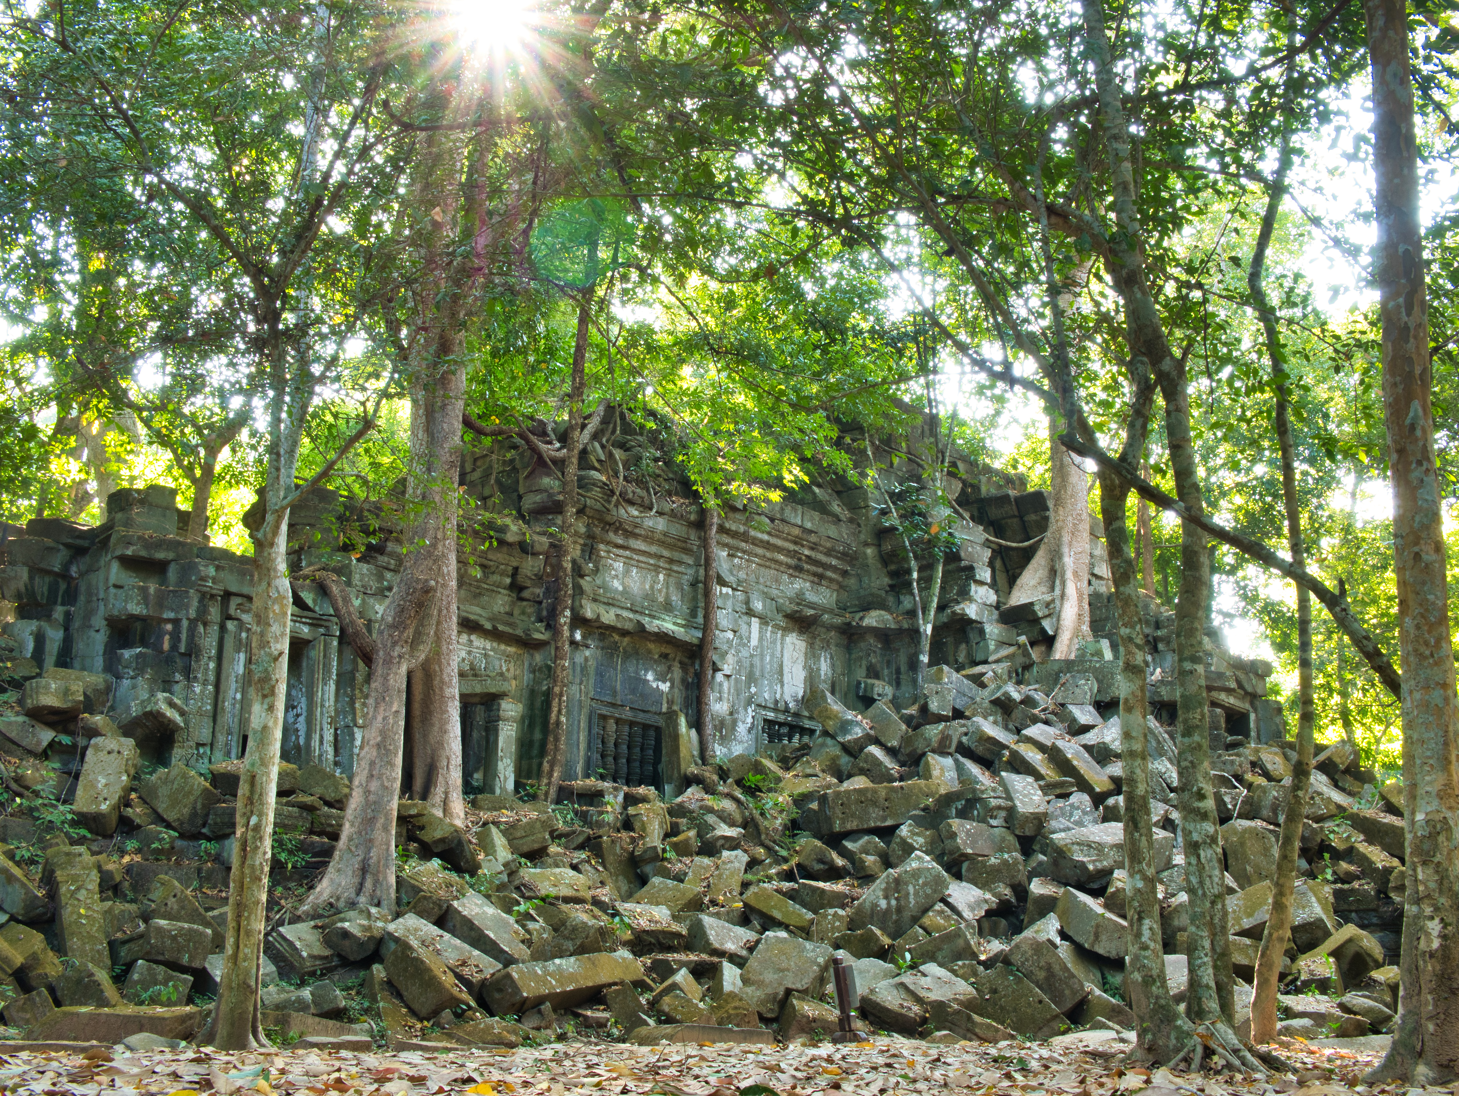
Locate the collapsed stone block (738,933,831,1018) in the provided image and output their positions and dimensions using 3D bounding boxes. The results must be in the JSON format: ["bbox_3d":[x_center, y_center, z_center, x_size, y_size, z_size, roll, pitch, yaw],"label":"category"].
[{"bbox_3d":[0.500,3.695,14.501,0.576,0.550,0.389,5,-23,20],"label":"collapsed stone block"}]

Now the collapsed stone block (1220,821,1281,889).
[{"bbox_3d":[6.314,3.700,20.370,0.592,0.759,0.528,-2,-1,20],"label":"collapsed stone block"}]

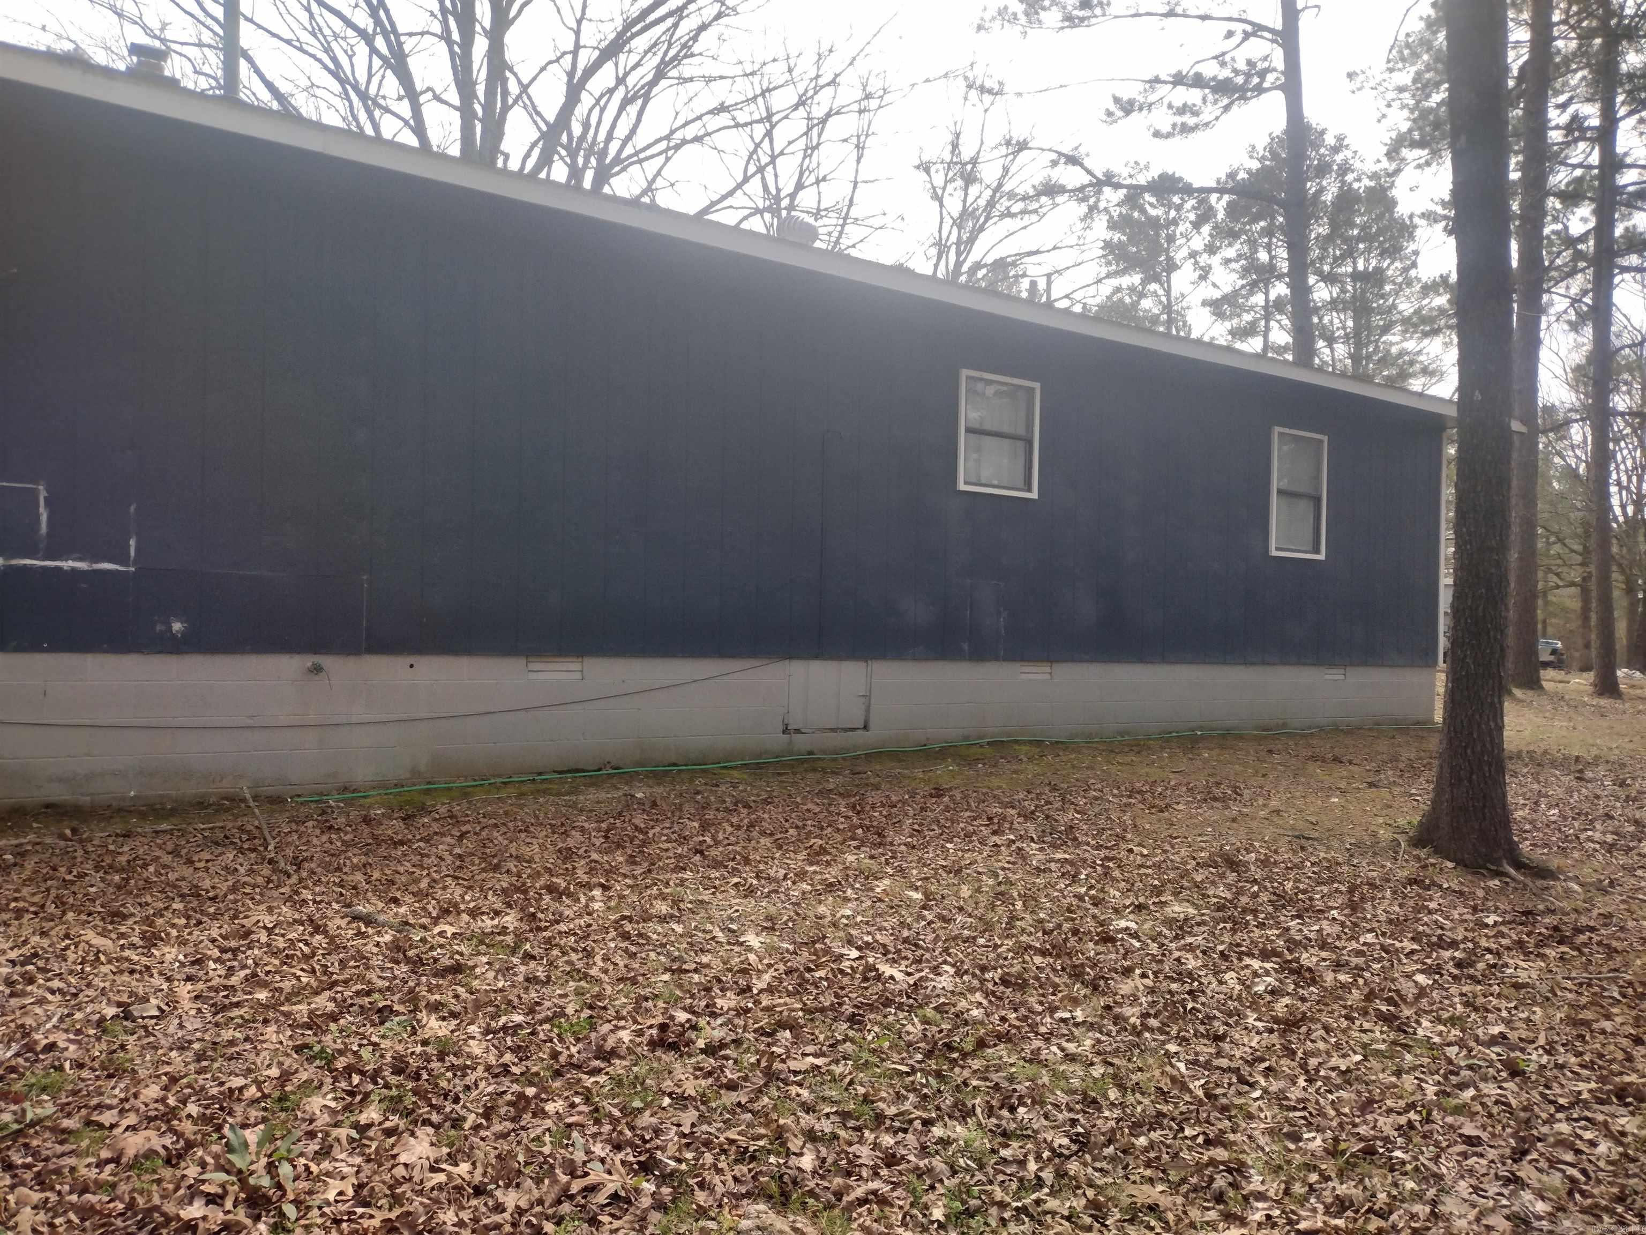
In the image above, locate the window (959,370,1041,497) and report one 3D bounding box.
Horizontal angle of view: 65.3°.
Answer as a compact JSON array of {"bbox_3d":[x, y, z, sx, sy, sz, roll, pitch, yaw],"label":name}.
[{"bbox_3d":[1.470,-1.516,10.722,0.900,1.000,0.100,2,-1,-36],"label":"window"}]

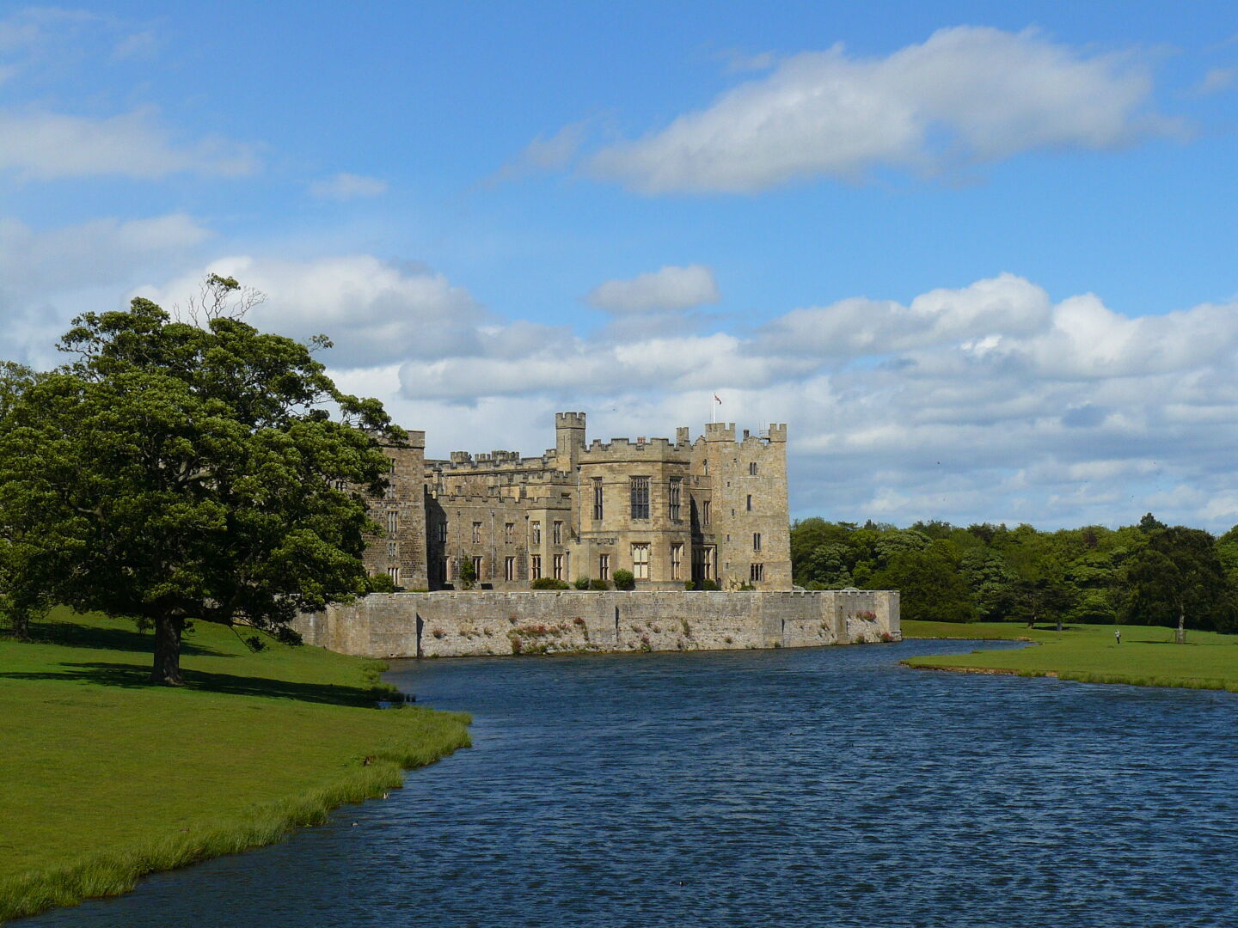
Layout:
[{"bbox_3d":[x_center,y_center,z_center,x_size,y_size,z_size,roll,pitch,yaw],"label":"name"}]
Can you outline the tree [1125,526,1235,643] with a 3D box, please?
[{"bbox_3d":[66.900,14.430,286.000,12.800,13.900,12.500,-1,-3,13],"label":"tree"}]

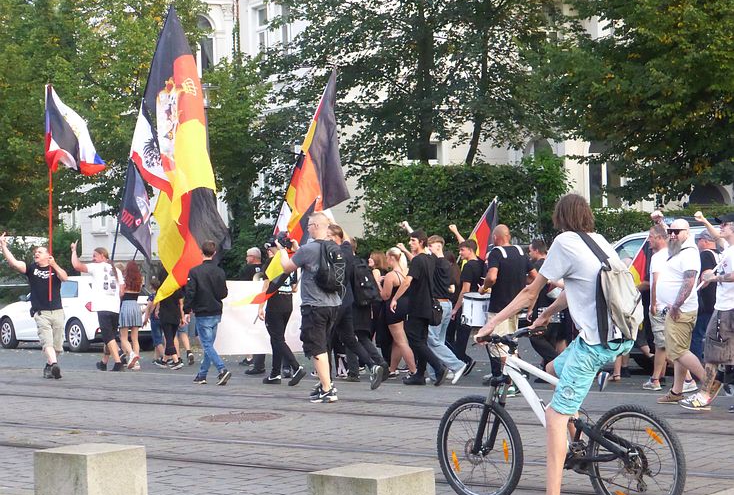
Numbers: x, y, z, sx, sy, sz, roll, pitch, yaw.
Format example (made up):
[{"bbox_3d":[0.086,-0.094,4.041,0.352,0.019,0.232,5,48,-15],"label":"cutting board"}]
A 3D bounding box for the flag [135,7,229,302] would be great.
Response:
[{"bbox_3d":[-2.477,-1.269,24.600,1.200,3.950,0.650,-2,0,-6],"label":"flag"}]

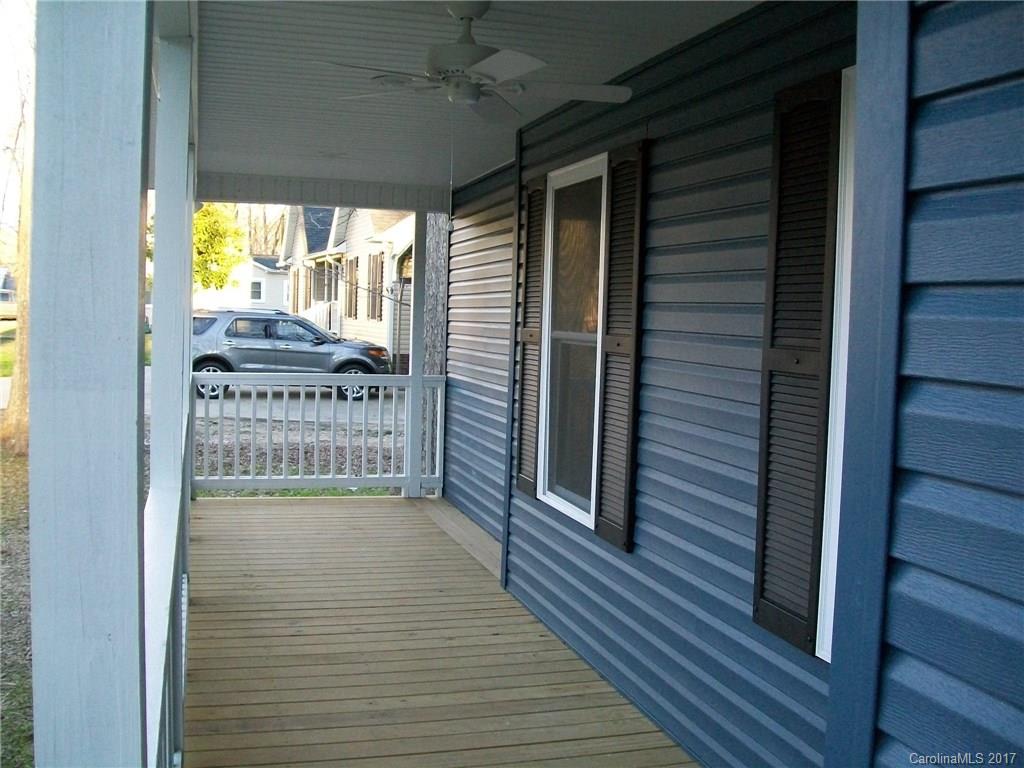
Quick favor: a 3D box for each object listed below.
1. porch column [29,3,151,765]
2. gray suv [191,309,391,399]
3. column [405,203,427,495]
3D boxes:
[{"bbox_3d":[-0.384,0.287,0.964,0.092,2.250,0.092,1,4,-17],"label":"porch column"},{"bbox_3d":[-4.940,-0.640,22.120,5.000,1.790,2.020,1,4,-16],"label":"gray suv"},{"bbox_3d":[-0.749,-0.222,8.406,0.094,2.250,0.094,1,4,-17],"label":"column"}]

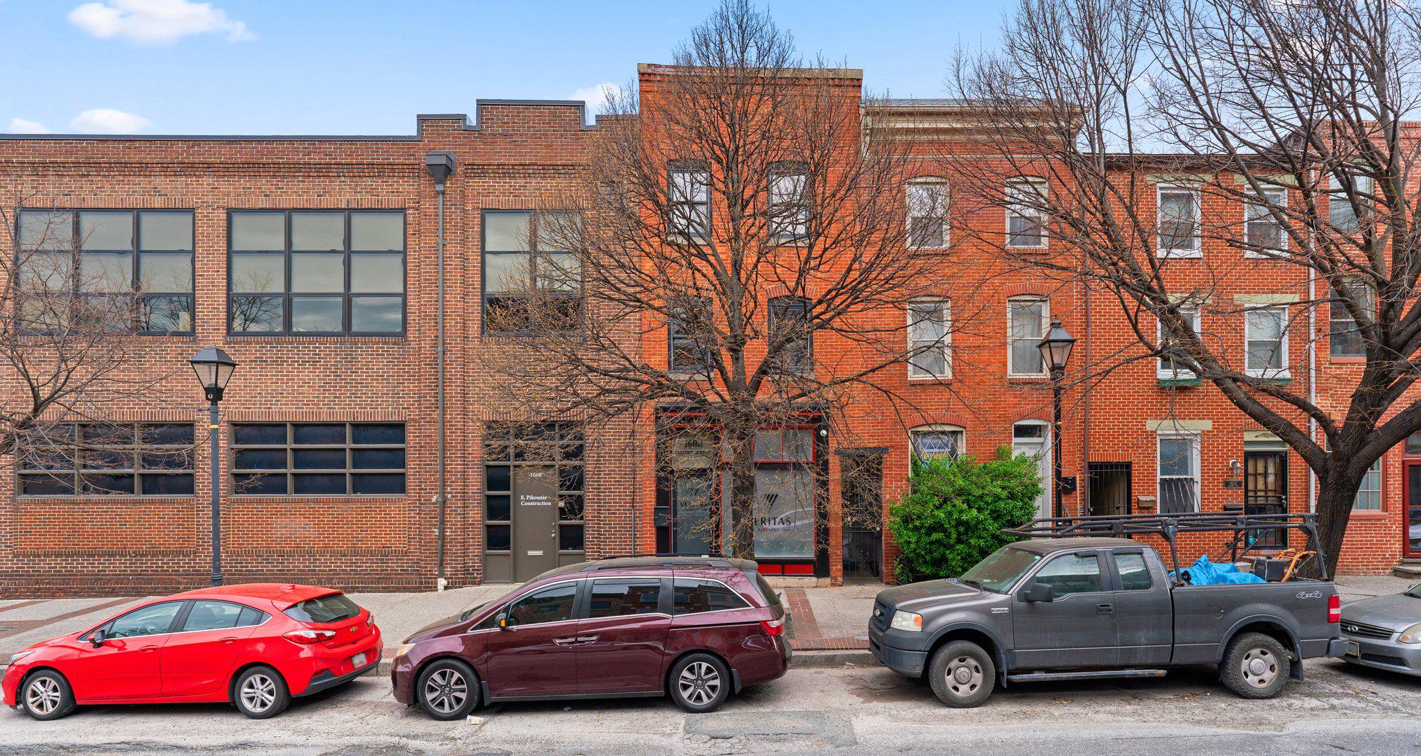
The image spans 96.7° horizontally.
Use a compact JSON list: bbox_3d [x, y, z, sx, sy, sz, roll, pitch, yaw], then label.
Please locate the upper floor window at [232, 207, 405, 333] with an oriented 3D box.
[{"bbox_3d":[-7.900,-2.110,12.650,3.490,2.510,0.150,0,0,0],"label":"upper floor window"}]

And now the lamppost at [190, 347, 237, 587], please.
[{"bbox_3d":[-8.060,1.820,10.300,0.480,4.660,0.480,0,0,0],"label":"lamppost"}]

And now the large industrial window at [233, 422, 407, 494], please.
[{"bbox_3d":[-7.850,1.620,12.650,3.490,1.490,0.150,0,0,0],"label":"large industrial window"}]

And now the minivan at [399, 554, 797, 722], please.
[{"bbox_3d":[-1.530,3.250,8.520,5.150,1.740,2.020,-1,-3,0],"label":"minivan"}]

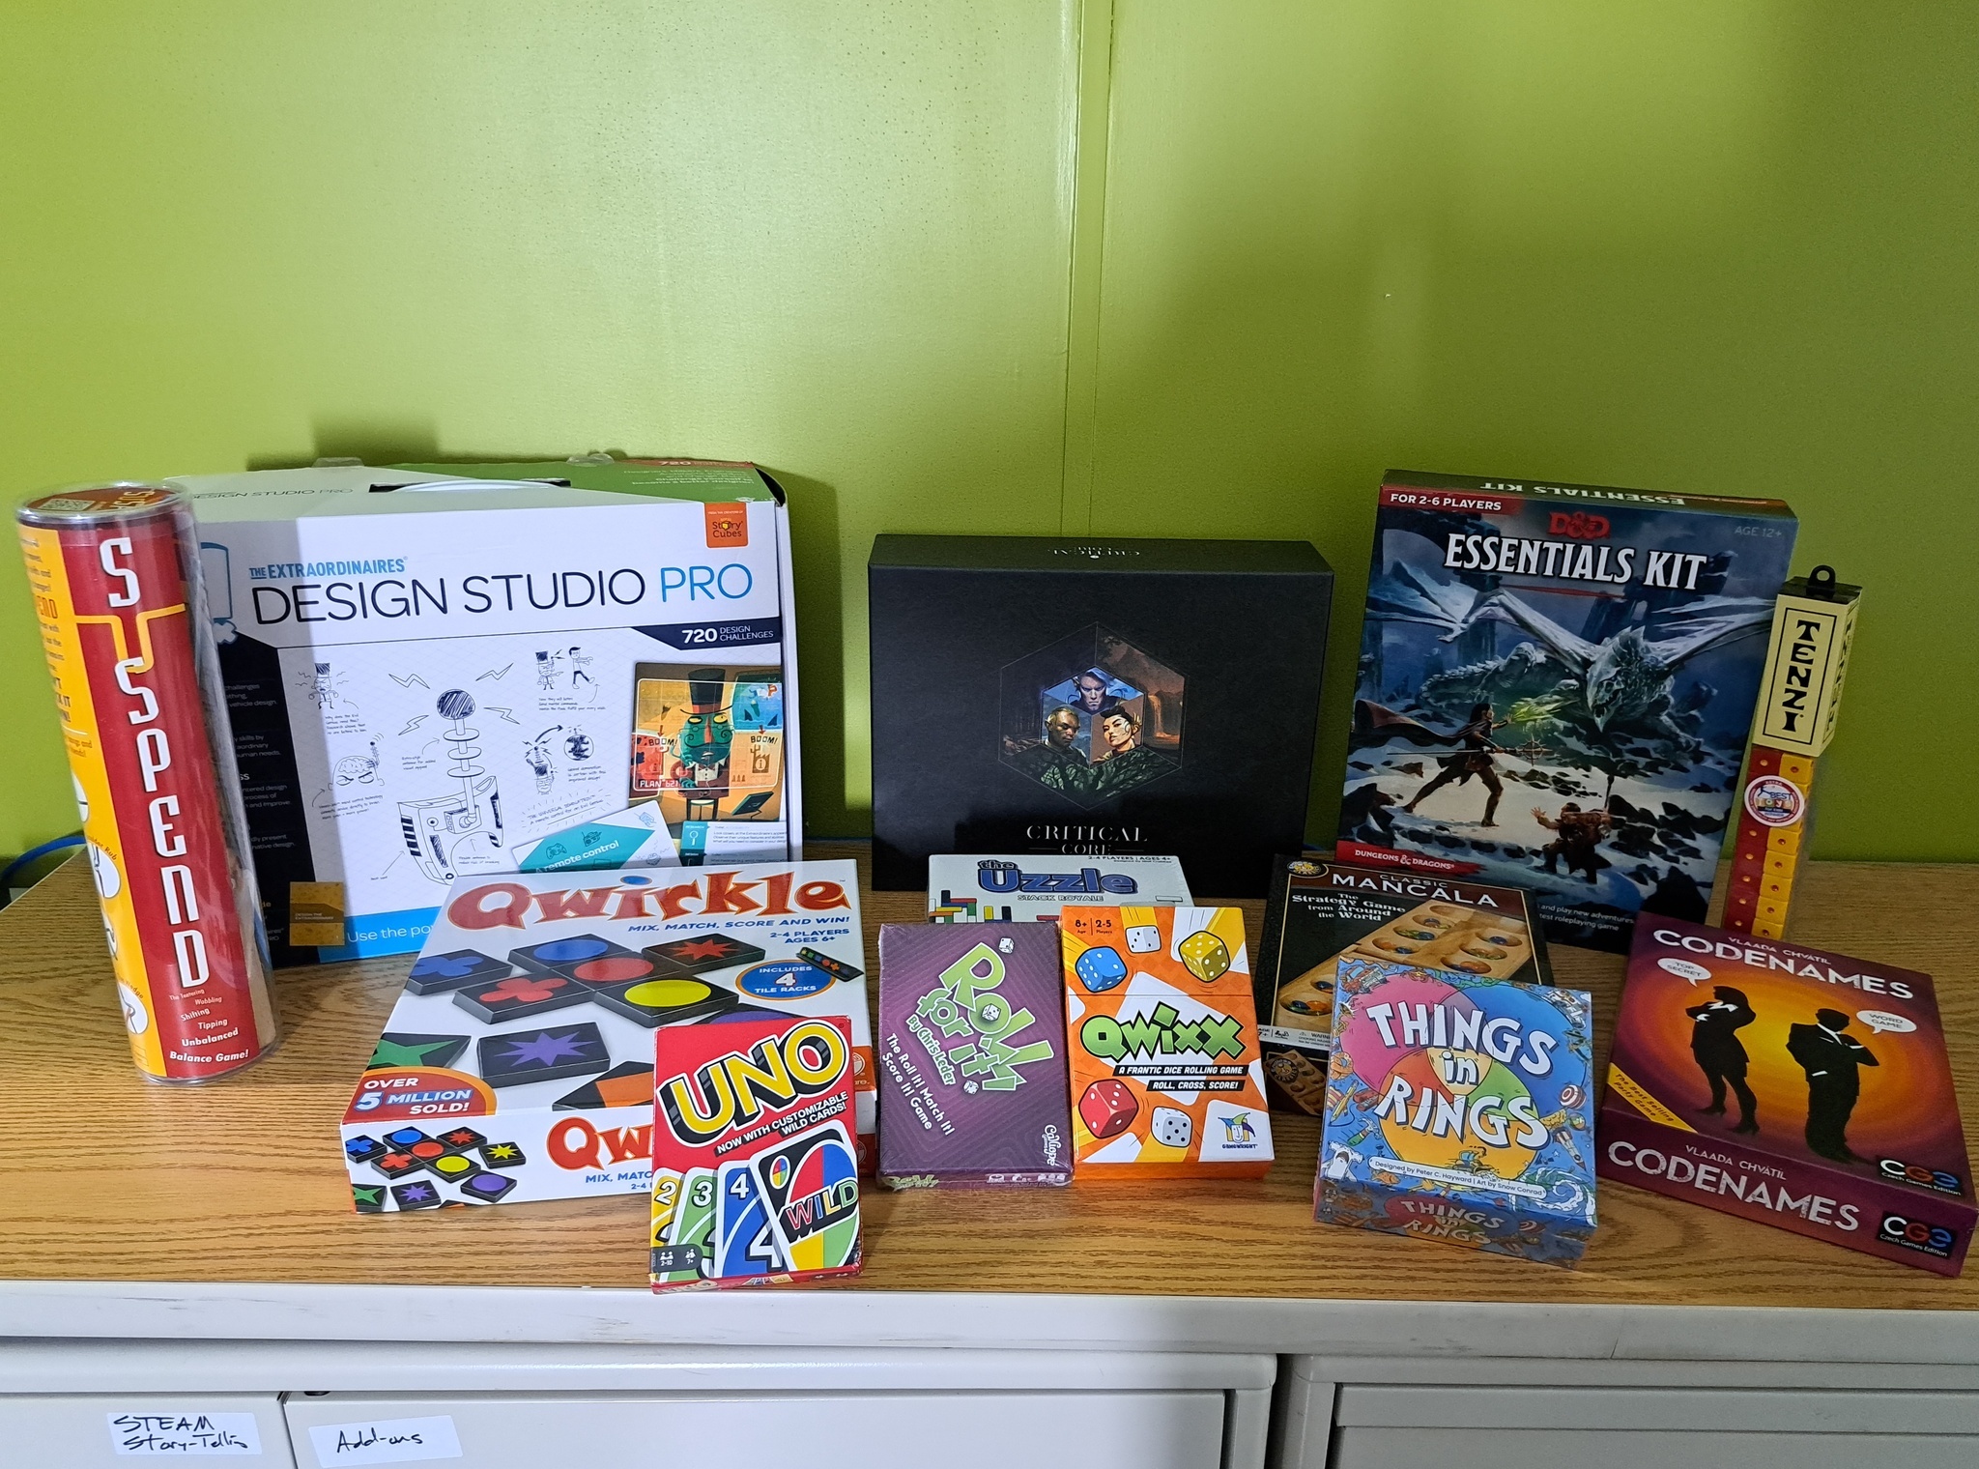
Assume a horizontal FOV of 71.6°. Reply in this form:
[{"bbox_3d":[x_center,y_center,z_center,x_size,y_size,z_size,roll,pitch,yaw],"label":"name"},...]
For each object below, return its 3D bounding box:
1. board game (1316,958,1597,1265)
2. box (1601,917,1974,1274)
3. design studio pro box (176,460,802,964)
[{"bbox_3d":[0.229,0.184,0.680,0.121,0.053,0.119,6,52,14],"label":"board game"},{"bbox_3d":[0.443,0.187,0.775,0.161,0.040,0.241,12,23,26],"label":"box"},{"bbox_3d":[-0.334,-0.019,0.928,0.389,0.291,0.132,-4,22,-14],"label":"design studio pro box"}]

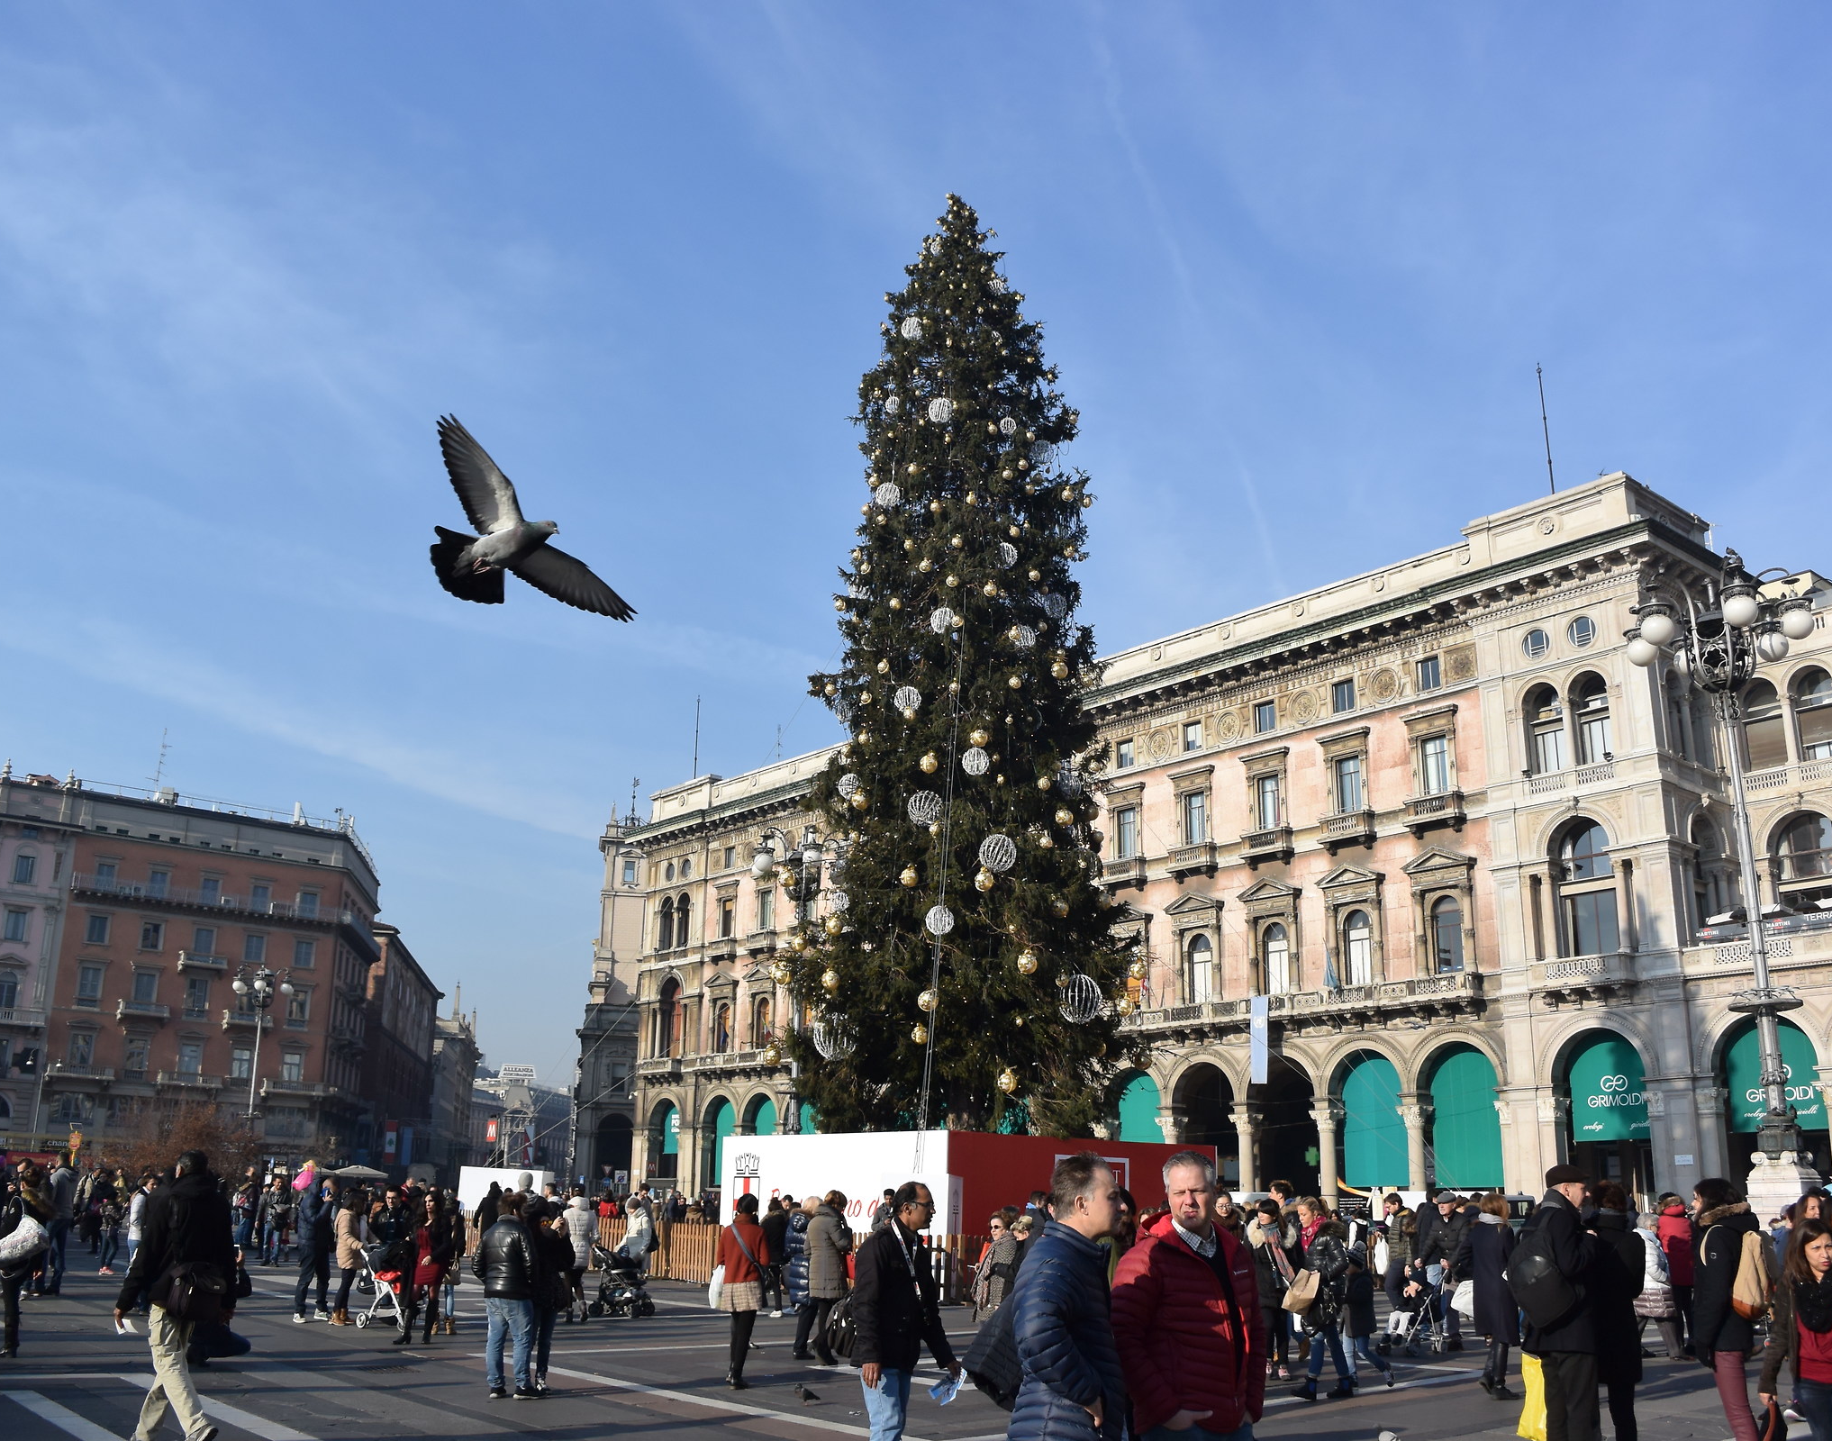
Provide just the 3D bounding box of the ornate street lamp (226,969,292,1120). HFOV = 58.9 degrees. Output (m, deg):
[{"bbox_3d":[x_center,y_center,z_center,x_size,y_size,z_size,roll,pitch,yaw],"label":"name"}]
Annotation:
[{"bbox_3d":[-36.363,20.050,88.575,3.500,13.100,3.500,14,-21,-38],"label":"ornate street lamp"}]

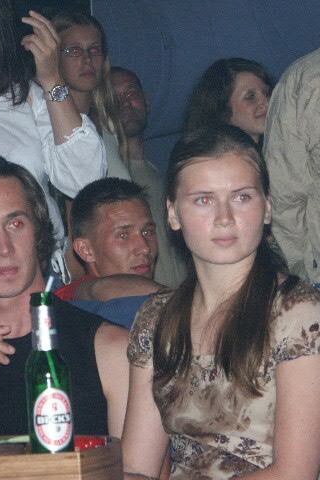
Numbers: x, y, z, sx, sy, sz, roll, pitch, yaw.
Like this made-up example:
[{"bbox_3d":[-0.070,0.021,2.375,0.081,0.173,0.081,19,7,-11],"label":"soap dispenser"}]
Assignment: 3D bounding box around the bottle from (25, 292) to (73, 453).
[{"bbox_3d":[-0.152,0.185,3.550,0.061,0.229,0.061,-3,-2,-5],"label":"bottle"}]

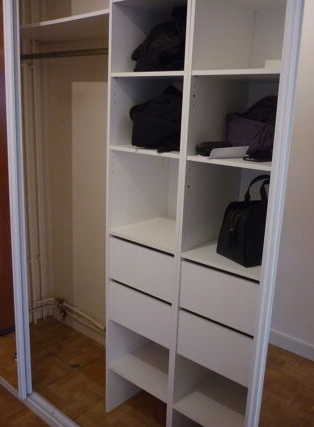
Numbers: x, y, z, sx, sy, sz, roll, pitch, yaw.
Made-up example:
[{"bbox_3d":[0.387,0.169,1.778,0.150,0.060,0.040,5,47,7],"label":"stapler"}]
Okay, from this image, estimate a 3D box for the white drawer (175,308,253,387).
[{"bbox_3d":[0.318,0.476,1.664,0.321,0.193,0.343,14,19,37],"label":"white drawer"}]

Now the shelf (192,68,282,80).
[{"bbox_3d":[0.358,-0.475,1.422,0.321,0.016,0.364,14,19,37],"label":"shelf"}]

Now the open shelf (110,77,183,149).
[{"bbox_3d":[0.068,-0.410,1.689,0.361,0.274,0.376,14,19,37],"label":"open shelf"}]

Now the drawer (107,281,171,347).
[{"bbox_3d":[0.029,0.405,1.891,0.361,0.193,0.343,14,19,37],"label":"drawer"}]

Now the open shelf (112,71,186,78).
[{"bbox_3d":[0.070,-0.545,1.649,0.361,0.016,0.364,14,19,37],"label":"open shelf"}]

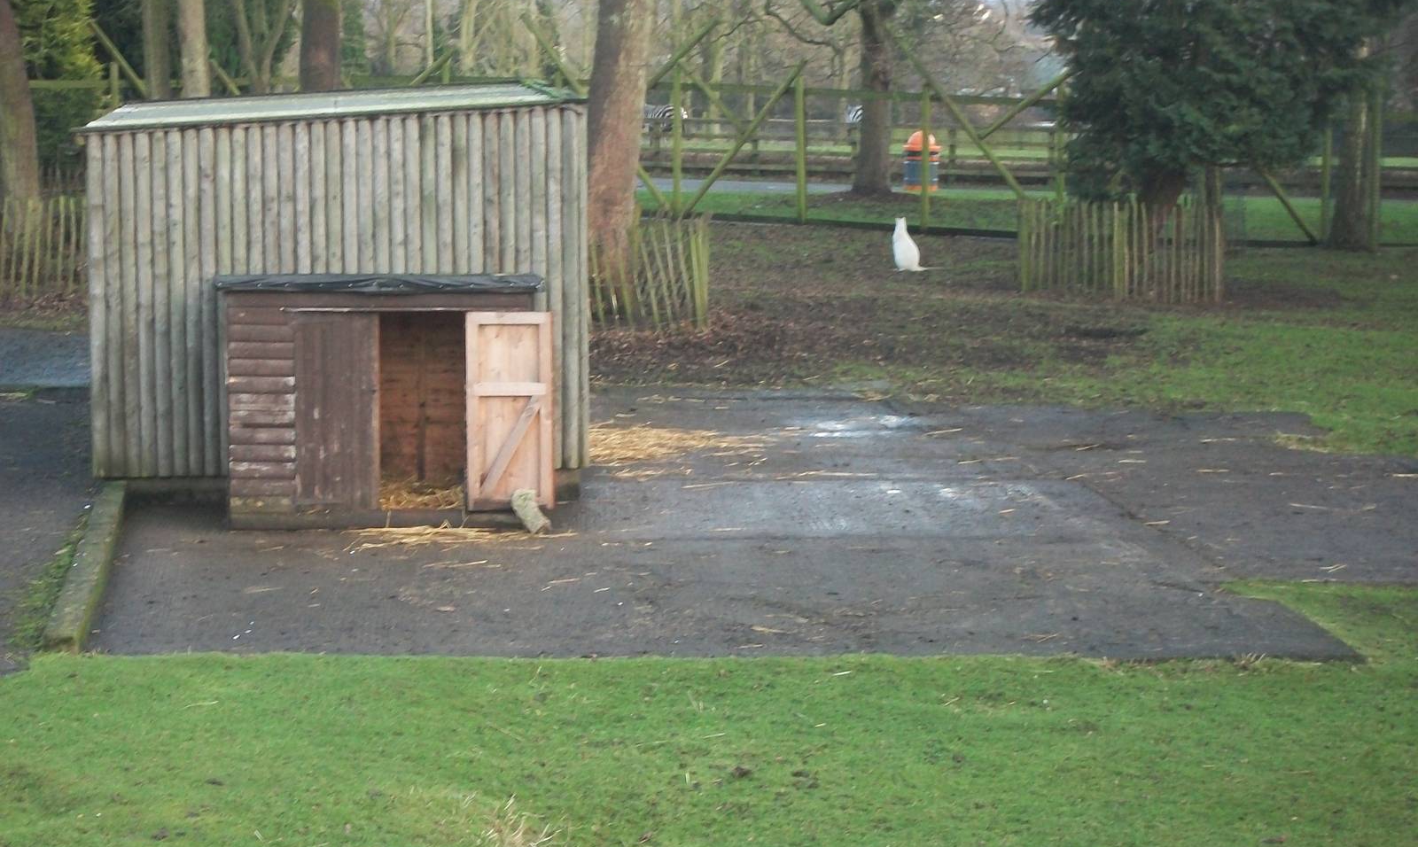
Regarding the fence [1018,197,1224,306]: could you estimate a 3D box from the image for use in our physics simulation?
[{"bbox_3d":[4.870,-2.070,46.500,2.100,1.130,1.400,1,7,12],"label":"fence"}]

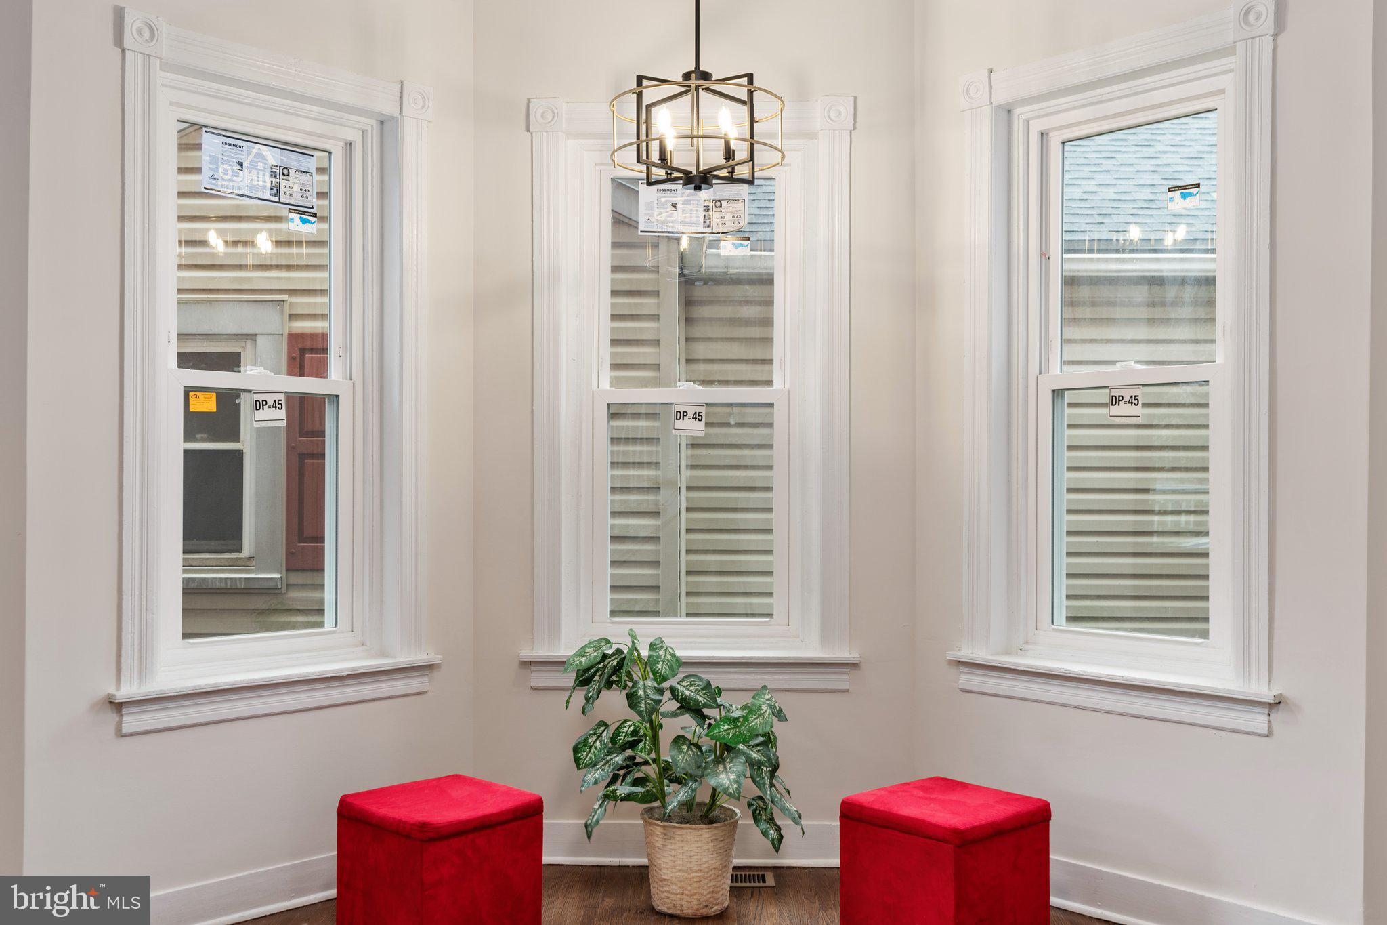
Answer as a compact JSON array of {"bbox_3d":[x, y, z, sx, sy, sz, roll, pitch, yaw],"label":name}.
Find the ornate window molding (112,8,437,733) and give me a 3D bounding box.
[{"bbox_3d":[-1.120,-0.220,3.700,0.140,1.810,0.970,0,0,43],"label":"ornate window molding"}]

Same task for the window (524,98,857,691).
[{"bbox_3d":[-0.010,-0.208,4.130,1.010,1.810,0.140,0,0,1],"label":"window"}]

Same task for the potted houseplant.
[{"bbox_3d":[-0.030,0.838,3.690,0.650,0.755,0.570,0,0,0],"label":"potted houseplant"}]

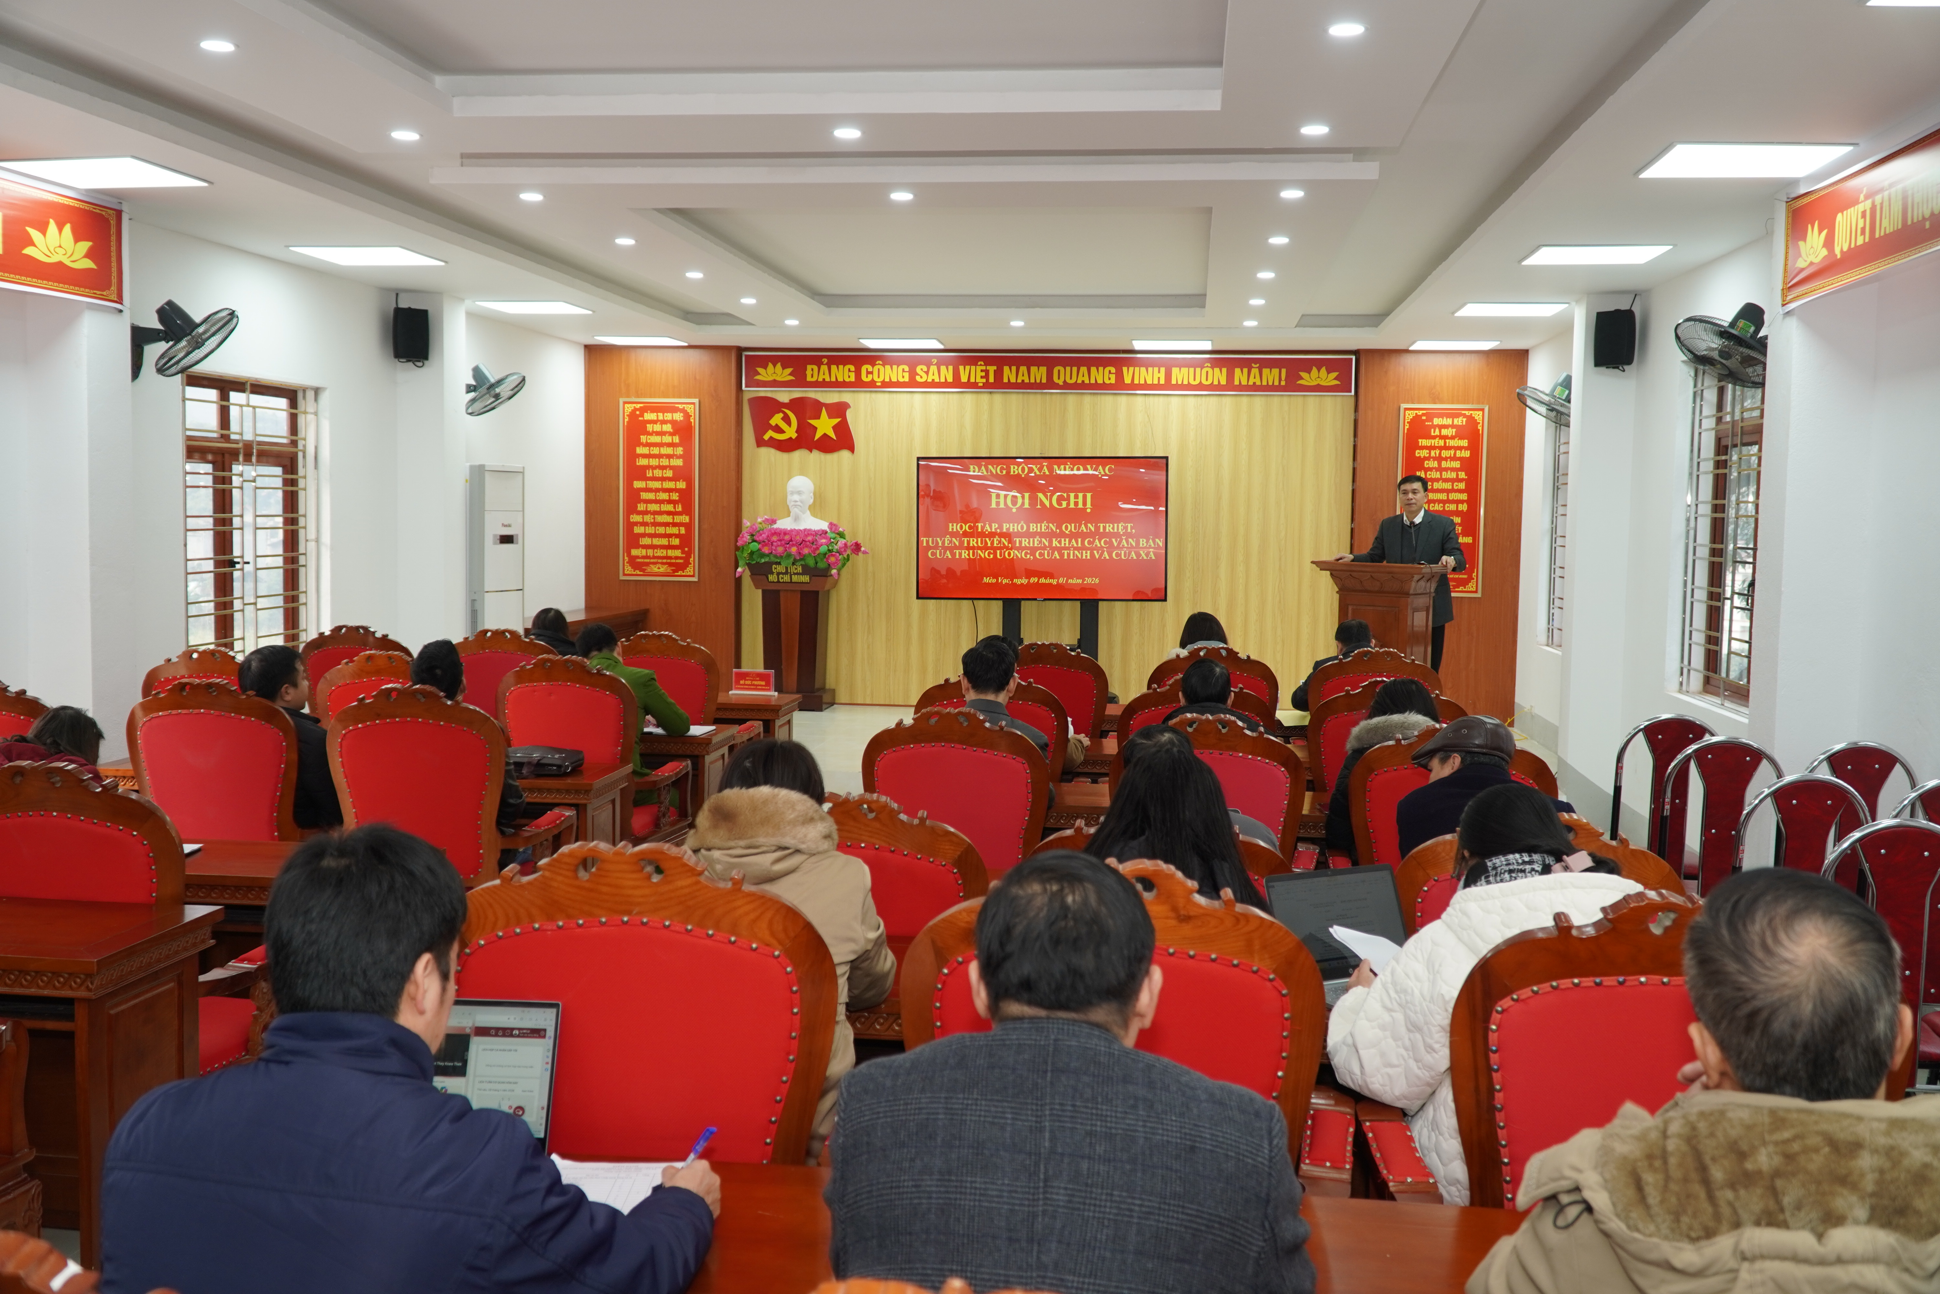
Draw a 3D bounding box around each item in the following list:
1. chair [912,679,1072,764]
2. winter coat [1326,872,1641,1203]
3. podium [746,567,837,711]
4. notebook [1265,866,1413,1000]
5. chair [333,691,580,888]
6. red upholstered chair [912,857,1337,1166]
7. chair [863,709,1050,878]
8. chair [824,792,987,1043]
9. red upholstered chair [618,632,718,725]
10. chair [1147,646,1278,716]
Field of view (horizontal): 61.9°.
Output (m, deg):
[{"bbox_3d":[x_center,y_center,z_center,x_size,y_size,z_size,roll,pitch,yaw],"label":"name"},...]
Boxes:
[{"bbox_3d":[0.111,0.611,5.923,0.590,1.080,0.630,2,5,8],"label":"chair"},{"bbox_3d":[0.778,0.637,2.377,0.520,0.659,0.500,0,5,-7],"label":"winter coat"},{"bbox_3d":[-1.356,-0.085,12.711,0.660,1.180,0.480,2,5,8],"label":"podium"},{"bbox_3d":[0.741,0.535,2.941,0.315,0.205,0.265,-1,5,-26],"label":"notebook"},{"bbox_3d":[-1.625,0.635,5.248,0.590,1.080,0.630,2,5,12],"label":"chair"},{"bbox_3d":[0.216,0.837,2.703,0.650,1.100,0.620,1,5,3],"label":"red upholstered chair"},{"bbox_3d":[-0.010,0.693,4.934,0.590,1.080,0.630,2,5,8],"label":"chair"},{"bbox_3d":[-0.205,0.810,3.468,0.660,1.110,0.650,2,5,8],"label":"chair"},{"bbox_3d":[-1.332,0.466,7.400,0.660,1.110,0.650,2,5,8],"label":"red upholstered chair"},{"bbox_3d":[1.060,0.532,7.137,0.660,1.110,0.650,2,5,8],"label":"chair"}]

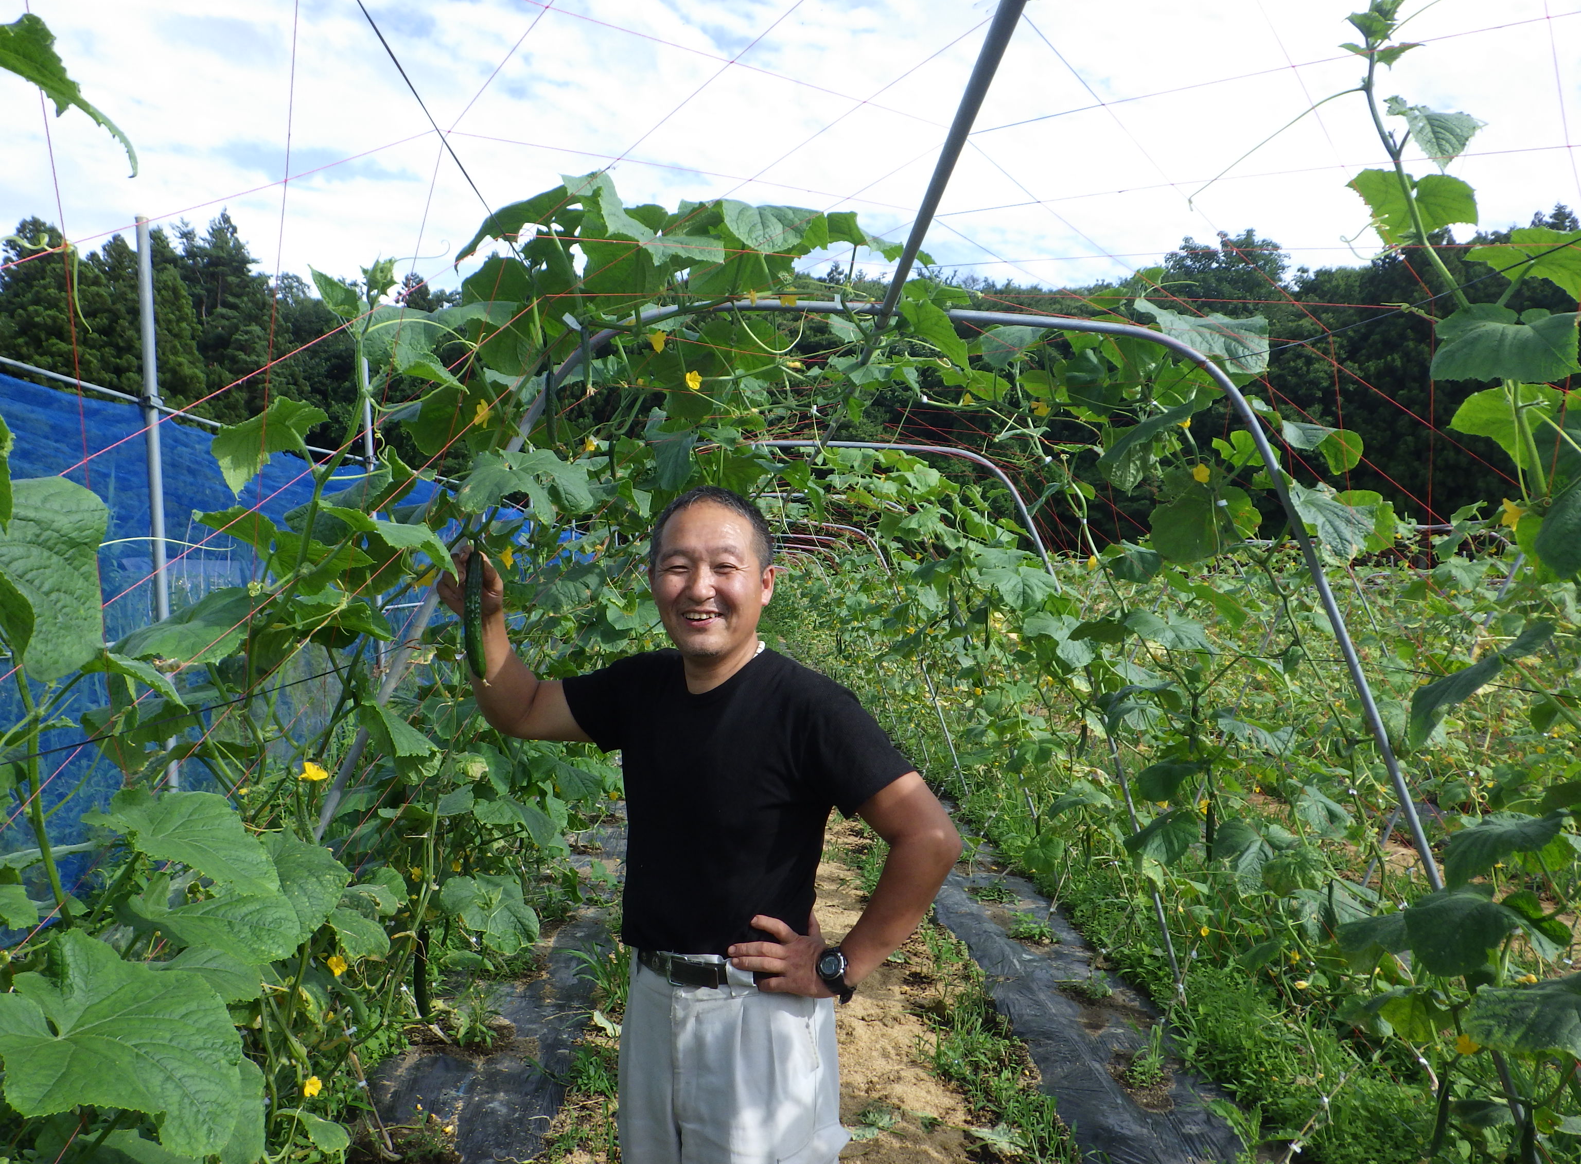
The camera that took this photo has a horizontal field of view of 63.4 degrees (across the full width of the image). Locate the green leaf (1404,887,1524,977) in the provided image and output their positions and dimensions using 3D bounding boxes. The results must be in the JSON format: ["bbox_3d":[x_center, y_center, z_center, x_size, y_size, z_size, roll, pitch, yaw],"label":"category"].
[{"bbox_3d":[1.107,0.574,2.100,0.197,0.148,0.140,-1,1,0],"label":"green leaf"}]

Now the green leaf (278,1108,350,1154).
[{"bbox_3d":[-0.785,0.901,2.100,0.120,0.040,0.085,26,32,9],"label":"green leaf"}]

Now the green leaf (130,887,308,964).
[{"bbox_3d":[-0.662,0.396,1.480,0.205,0.055,0.145,11,20,14],"label":"green leaf"}]

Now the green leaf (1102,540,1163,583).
[{"bbox_3d":[0.948,-0.055,3.550,0.165,0.113,0.110,0,0,0],"label":"green leaf"}]

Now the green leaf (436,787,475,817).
[{"bbox_3d":[-0.813,0.534,3.100,0.096,0.072,0.080,-1,1,0],"label":"green leaf"}]

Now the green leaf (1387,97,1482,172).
[{"bbox_3d":[0.856,-0.598,1.700,0.131,0.100,0.080,-1,1,0],"label":"green leaf"}]

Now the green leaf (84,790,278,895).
[{"bbox_3d":[-0.676,0.286,1.420,0.215,0.050,0.175,13,22,11],"label":"green leaf"}]

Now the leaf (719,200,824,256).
[{"bbox_3d":[-0.031,-0.583,2.100,0.175,0.050,0.135,-2,44,-6],"label":"leaf"}]

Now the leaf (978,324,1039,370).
[{"bbox_3d":[0.496,-0.534,2.900,0.143,0.101,0.100,-1,1,0],"label":"leaf"}]

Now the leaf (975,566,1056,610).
[{"bbox_3d":[0.775,0.021,4.350,0.277,0.155,0.160,0,0,0],"label":"leaf"}]

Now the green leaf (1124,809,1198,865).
[{"bbox_3d":[1.044,0.717,3.600,0.200,0.160,0.070,5,-42,12],"label":"green leaf"}]

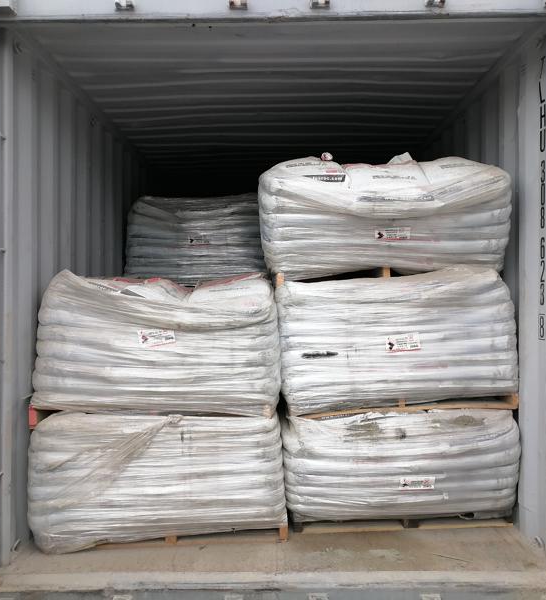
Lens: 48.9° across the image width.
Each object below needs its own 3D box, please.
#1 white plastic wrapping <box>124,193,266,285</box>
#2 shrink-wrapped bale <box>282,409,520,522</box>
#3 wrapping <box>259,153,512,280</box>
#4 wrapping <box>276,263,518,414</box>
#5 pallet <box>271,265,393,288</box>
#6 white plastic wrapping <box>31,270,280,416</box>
[{"bbox_3d":[-0.530,-0.450,4.990,1.140,0.700,1.200,0,0,0],"label":"white plastic wrapping"},{"bbox_3d":[0.605,0.790,3.440,1.150,0.540,1.200,0,0,-2],"label":"shrink-wrapped bale"},{"bbox_3d":[0.540,-0.420,3.460,1.200,0.650,1.200,-1,0,0],"label":"wrapping"},{"bbox_3d":[0.590,0.178,3.450,1.150,0.630,1.200,-2,0,-2],"label":"wrapping"},{"bbox_3d":[0.560,-0.125,3.490,1.110,0.115,1.130,-2,0,-1],"label":"pallet"},{"bbox_3d":[-0.545,0.187,3.310,1.140,0.650,1.200,0,0,-1],"label":"white plastic wrapping"}]

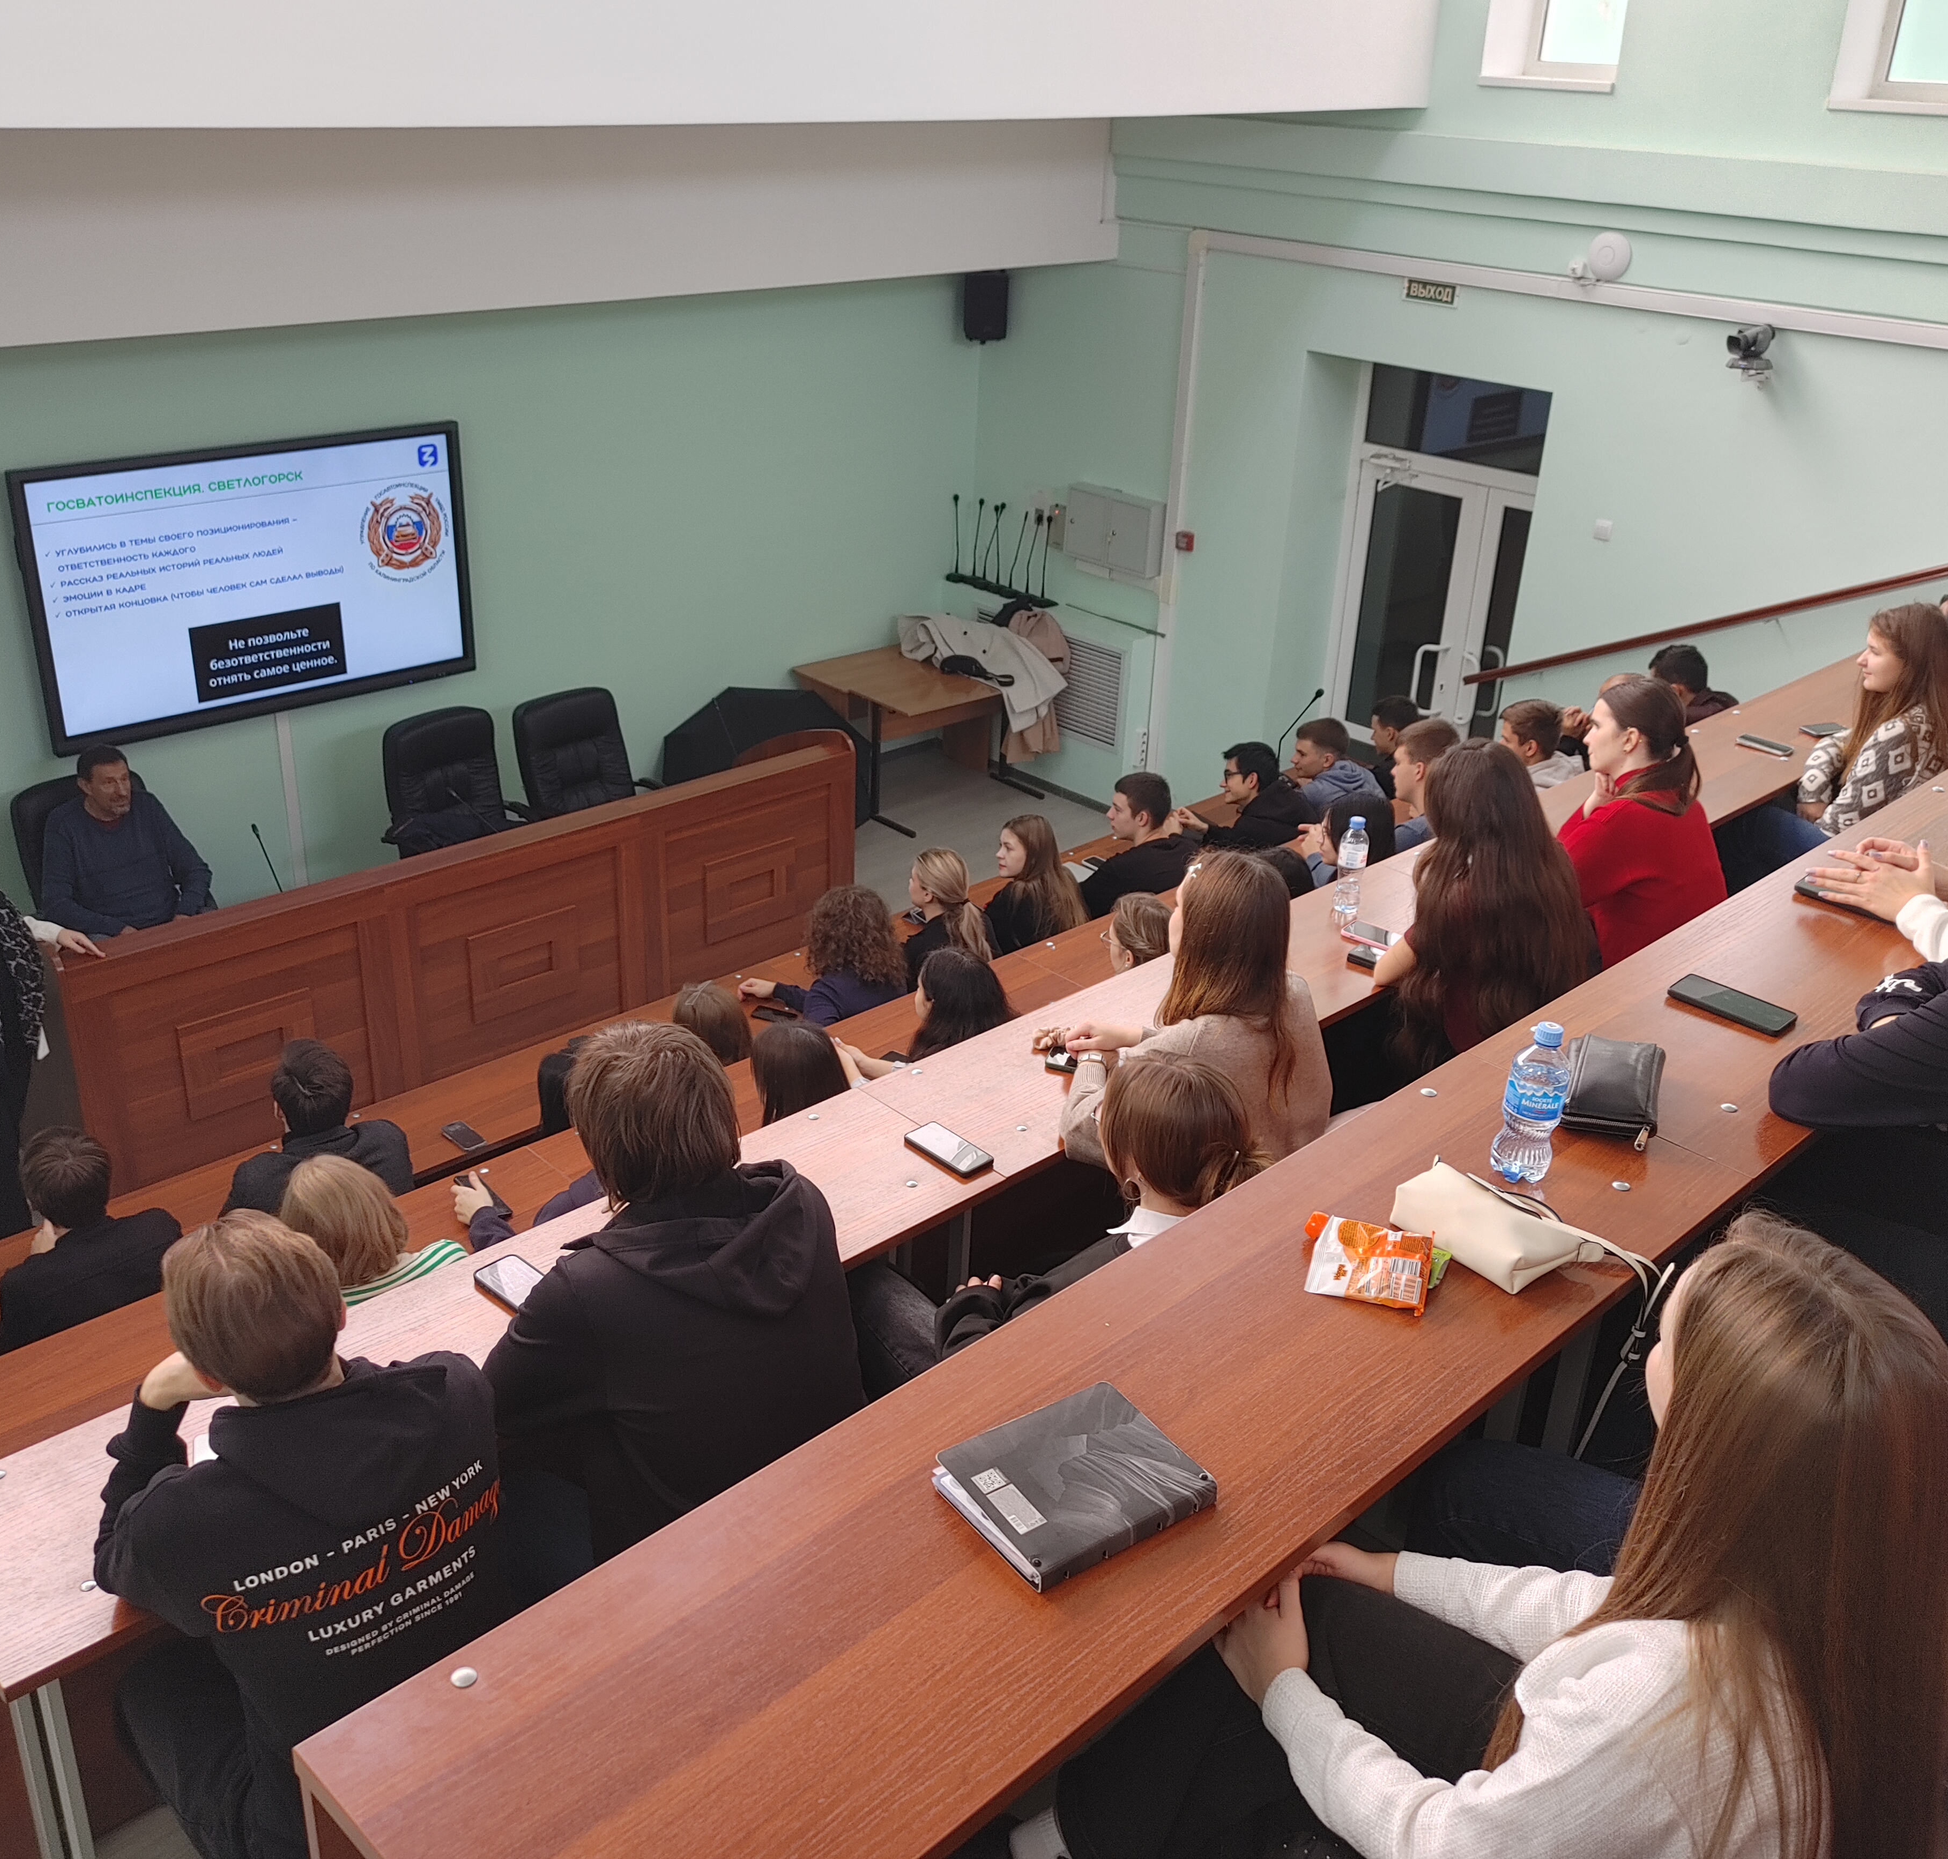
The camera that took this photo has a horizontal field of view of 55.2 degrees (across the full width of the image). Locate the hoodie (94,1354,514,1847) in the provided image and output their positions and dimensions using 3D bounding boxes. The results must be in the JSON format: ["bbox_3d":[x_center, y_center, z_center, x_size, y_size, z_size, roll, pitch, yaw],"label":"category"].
[{"bbox_3d":[-0.742,0.762,2.167,0.480,0.620,0.480,-21,34,-41],"label":"hoodie"}]

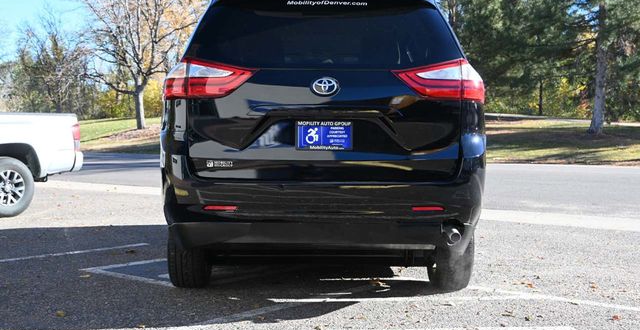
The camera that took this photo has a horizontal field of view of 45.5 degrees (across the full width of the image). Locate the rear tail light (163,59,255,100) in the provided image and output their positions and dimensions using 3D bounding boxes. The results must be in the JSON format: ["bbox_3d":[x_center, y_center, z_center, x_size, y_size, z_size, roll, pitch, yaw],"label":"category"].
[{"bbox_3d":[-0.642,-0.488,4.360,0.560,0.245,0.310,0,2,-1],"label":"rear tail light"}]

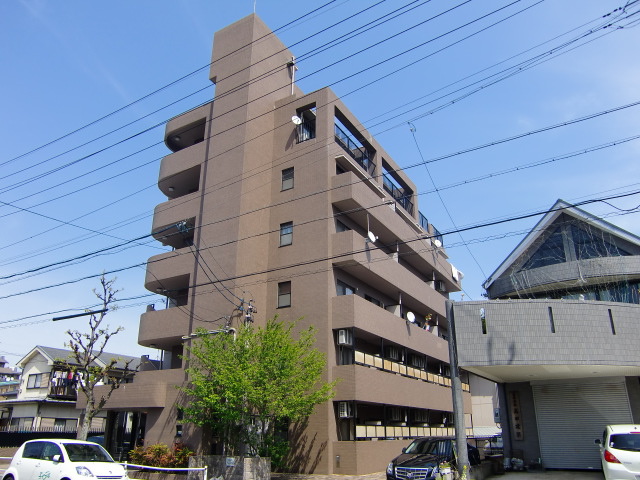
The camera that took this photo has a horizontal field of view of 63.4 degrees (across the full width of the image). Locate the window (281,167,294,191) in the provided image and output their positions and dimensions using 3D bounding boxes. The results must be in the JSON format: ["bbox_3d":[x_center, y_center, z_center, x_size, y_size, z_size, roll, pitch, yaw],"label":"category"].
[{"bbox_3d":[-1.507,-2.901,24.882,0.675,1.148,0.141,-11,-23,28],"label":"window"}]

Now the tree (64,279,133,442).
[{"bbox_3d":[-7.382,4.455,17.169,2.518,6.798,2.417,9,-22,-21],"label":"tree"}]

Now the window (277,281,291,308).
[{"bbox_3d":[-1.542,2.421,22.912,0.675,1.178,0.141,-11,-23,28],"label":"window"}]

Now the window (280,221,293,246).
[{"bbox_3d":[-1.525,-0.252,23.902,0.675,1.138,0.141,-11,-23,28],"label":"window"}]

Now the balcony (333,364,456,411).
[{"bbox_3d":[4.869,8.145,27.123,1.208,1.359,16.163,-11,-23,28],"label":"balcony"}]

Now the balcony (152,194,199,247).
[{"bbox_3d":[-6.822,-1.002,26.643,4.330,1.359,2.568,-11,-23,28],"label":"balcony"}]

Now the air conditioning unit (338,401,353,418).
[{"bbox_3d":[1.052,7.021,21.296,0.302,0.564,0.806,-11,-23,28],"label":"air conditioning unit"}]

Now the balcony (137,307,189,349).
[{"bbox_3d":[-6.782,4.239,24.626,4.230,1.349,2.518,-11,-23,28],"label":"balcony"}]

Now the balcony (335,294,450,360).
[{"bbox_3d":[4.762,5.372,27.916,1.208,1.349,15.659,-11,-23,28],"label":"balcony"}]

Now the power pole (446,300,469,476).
[{"bbox_3d":[4.709,5.073,17.900,0.362,6.093,0.362,-5,-21,13],"label":"power pole"}]

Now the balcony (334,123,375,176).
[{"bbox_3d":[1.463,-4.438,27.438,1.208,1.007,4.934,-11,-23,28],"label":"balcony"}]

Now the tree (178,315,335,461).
[{"bbox_3d":[-2.140,5.326,17.978,5.136,5.388,4.532,3,-20,-6],"label":"tree"}]

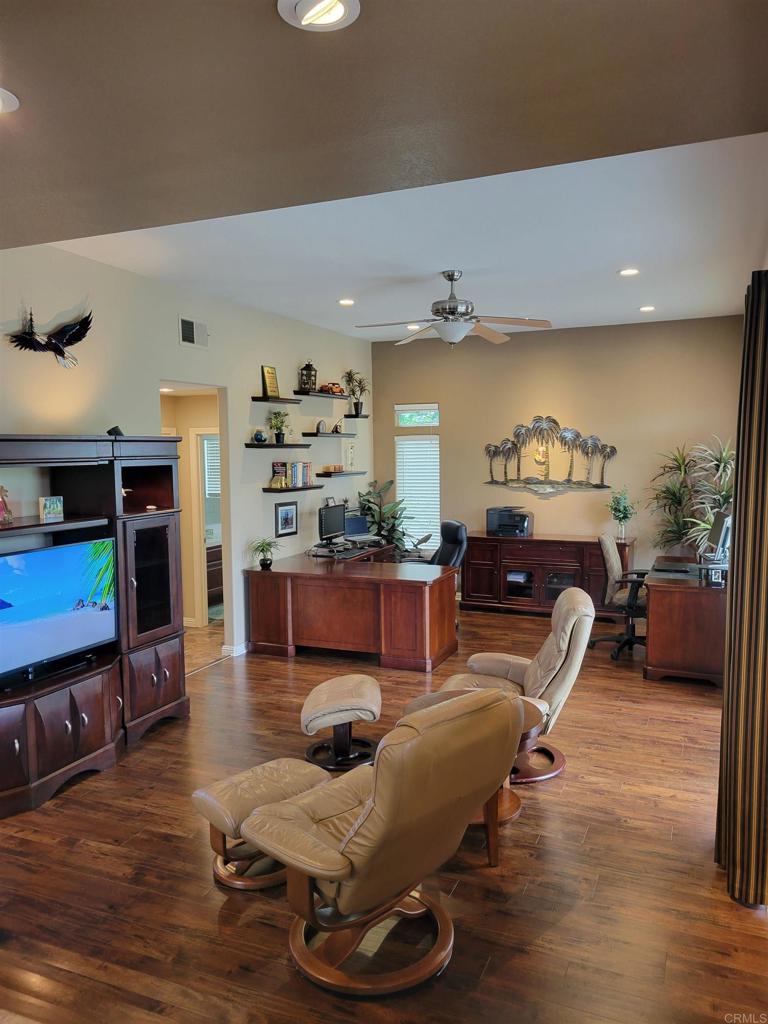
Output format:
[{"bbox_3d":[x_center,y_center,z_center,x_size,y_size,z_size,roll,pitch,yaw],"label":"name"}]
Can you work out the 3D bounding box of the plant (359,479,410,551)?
[{"bbox_3d":[0.035,0.286,8.927,0.620,1.350,0.620,-1,5,-7],"label":"plant"}]

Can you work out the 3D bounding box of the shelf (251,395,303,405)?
[{"bbox_3d":[-1.007,-1.062,7.364,0.200,0.045,0.630,2,5,23],"label":"shelf"}]

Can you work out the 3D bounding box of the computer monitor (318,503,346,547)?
[{"bbox_3d":[-0.556,0.146,8.111,0.190,0.420,0.530,1,5,23],"label":"computer monitor"}]

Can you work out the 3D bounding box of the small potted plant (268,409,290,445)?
[{"bbox_3d":[-1.001,-0.818,7.382,0.180,0.330,0.180,0,5,0],"label":"small potted plant"}]

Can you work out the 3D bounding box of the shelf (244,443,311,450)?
[{"bbox_3d":[-0.999,-0.634,7.412,0.200,0.045,0.910,2,5,23],"label":"shelf"}]

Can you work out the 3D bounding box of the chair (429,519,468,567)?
[{"bbox_3d":[0.500,0.625,8.000,0.700,1.110,0.660,-1,5,-9],"label":"chair"}]

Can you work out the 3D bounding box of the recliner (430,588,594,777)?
[{"bbox_3d":[0.760,0.967,4.520,0.890,1.020,0.800,0,5,2],"label":"recliner"}]

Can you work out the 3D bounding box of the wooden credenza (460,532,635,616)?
[{"bbox_3d":[1.833,0.707,8.694,1.855,0.848,0.550,1,5,23],"label":"wooden credenza"}]

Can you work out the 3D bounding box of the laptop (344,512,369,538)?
[{"bbox_3d":[-0.239,0.185,8.789,0.355,0.264,0.272,-5,7,-41],"label":"laptop"}]

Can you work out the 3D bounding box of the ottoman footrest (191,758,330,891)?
[{"bbox_3d":[-0.544,1.368,3.356,0.420,0.410,0.530,4,7,42],"label":"ottoman footrest"}]

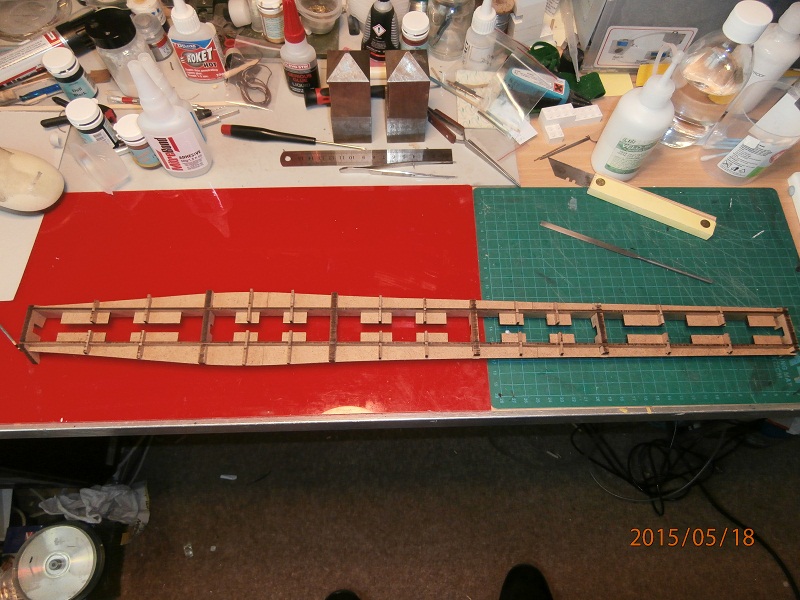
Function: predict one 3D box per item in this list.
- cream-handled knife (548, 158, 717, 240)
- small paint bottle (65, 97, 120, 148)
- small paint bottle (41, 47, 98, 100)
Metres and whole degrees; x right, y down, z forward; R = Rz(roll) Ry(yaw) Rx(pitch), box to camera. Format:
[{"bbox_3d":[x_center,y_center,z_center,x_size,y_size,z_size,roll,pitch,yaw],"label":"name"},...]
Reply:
[{"bbox_3d":[0.222,-0.102,0.539,0.168,0.013,0.027,24,67,10],"label":"cream-handled knife"},{"bbox_3d":[-0.299,-0.170,0.545,0.033,0.044,0.033,5,65,1],"label":"small paint bottle"},{"bbox_3d":[-0.339,-0.231,0.572,0.033,0.044,0.033,0,65,-1],"label":"small paint bottle"}]

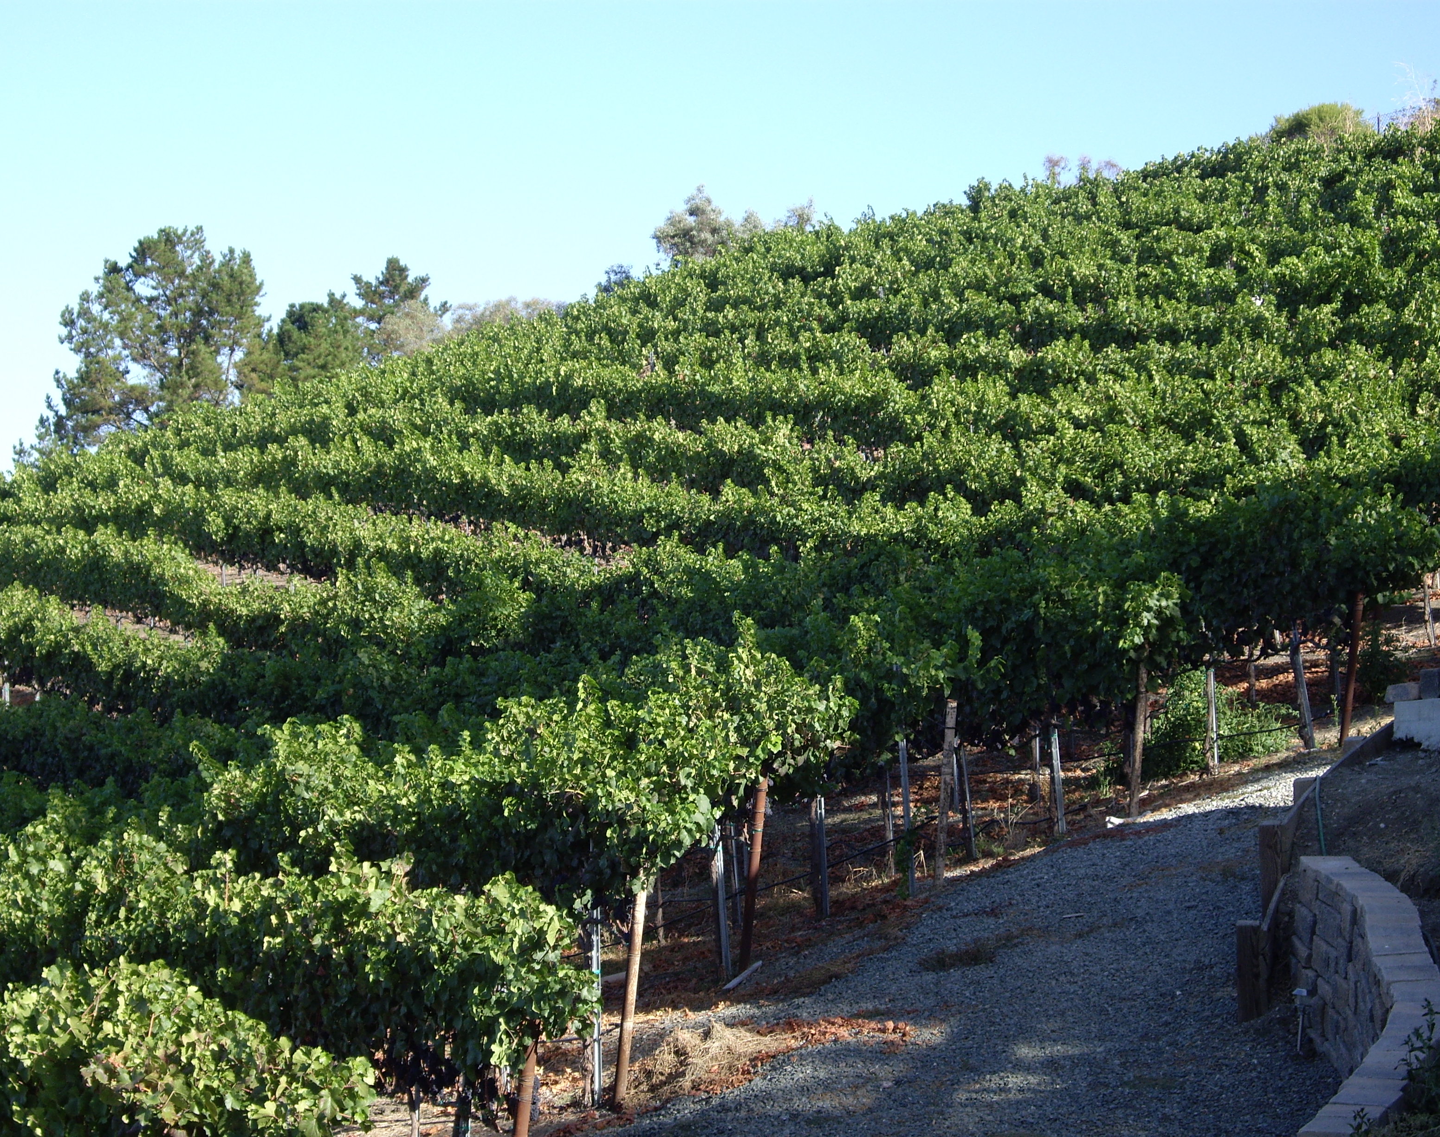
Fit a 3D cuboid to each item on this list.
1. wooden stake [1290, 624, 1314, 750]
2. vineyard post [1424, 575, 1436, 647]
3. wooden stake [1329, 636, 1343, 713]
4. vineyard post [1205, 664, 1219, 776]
[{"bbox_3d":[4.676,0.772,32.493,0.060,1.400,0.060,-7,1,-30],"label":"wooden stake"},{"bbox_3d":[6.569,0.361,37.296,0.060,0.740,0.060,-6,1,0],"label":"vineyard post"},{"bbox_3d":[5.244,0.846,34.295,0.065,0.780,0.065,-4,1,0],"label":"wooden stake"},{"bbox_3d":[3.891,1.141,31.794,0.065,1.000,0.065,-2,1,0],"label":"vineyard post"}]

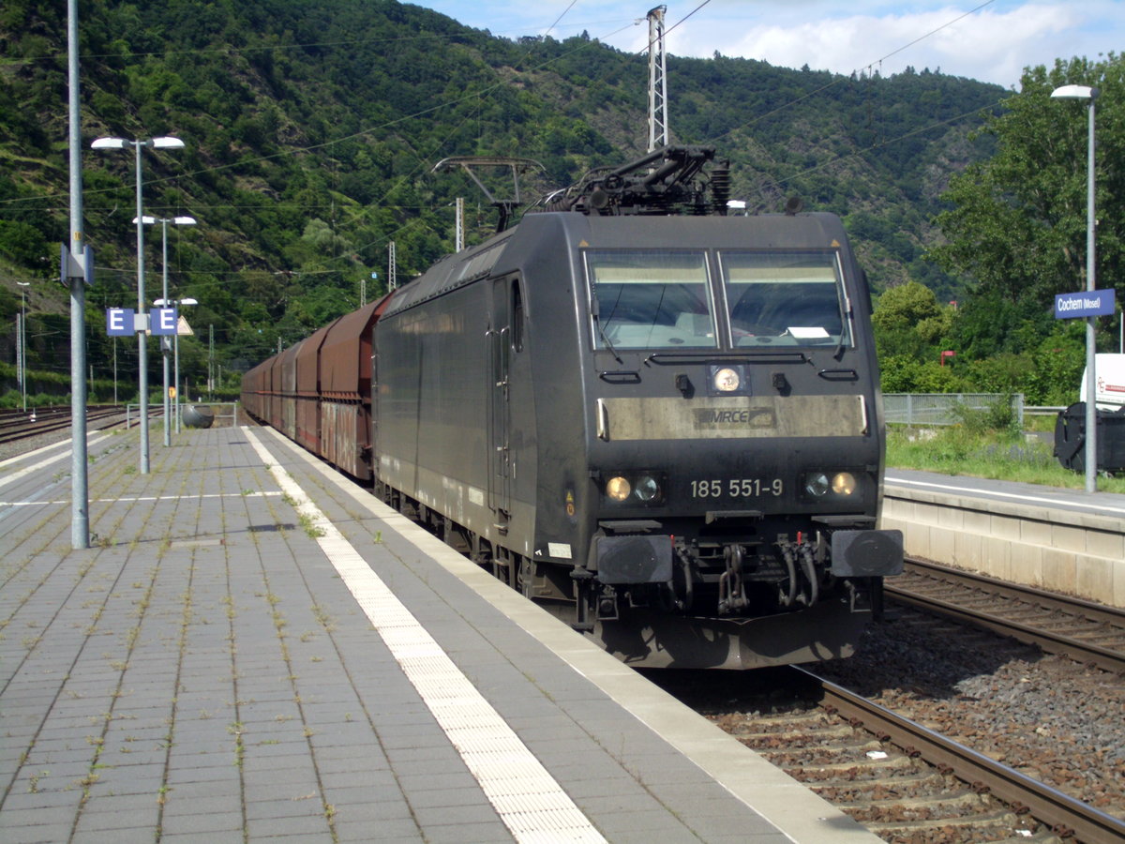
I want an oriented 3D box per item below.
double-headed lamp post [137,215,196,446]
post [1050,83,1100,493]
[{"bbox_3d":[-10.742,-2.460,55.500,1.690,6.250,0.300,-1,1,-10],"label":"double-headed lamp post"},{"bbox_3d":[7.131,-1.859,28.500,0.720,5.660,0.290,-1,1,-10],"label":"post"}]

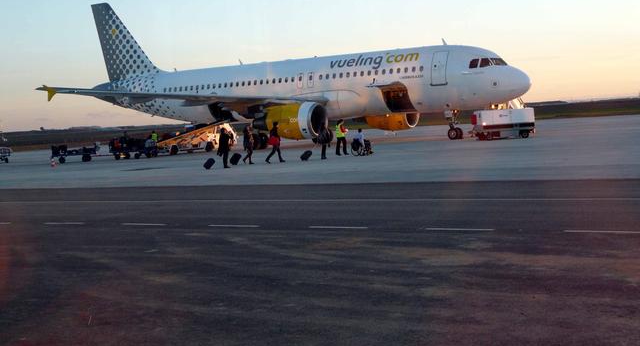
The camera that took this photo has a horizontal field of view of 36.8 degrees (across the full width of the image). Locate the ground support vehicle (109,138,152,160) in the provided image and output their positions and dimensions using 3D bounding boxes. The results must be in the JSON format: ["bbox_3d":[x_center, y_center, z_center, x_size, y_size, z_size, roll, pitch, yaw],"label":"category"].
[{"bbox_3d":[-11.680,-1.577,58.920,2.500,1.380,1.450,-4,4,-17],"label":"ground support vehicle"}]

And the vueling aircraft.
[{"bbox_3d":[-3.098,-7.742,66.771,37.570,11.760,34.100,-1,4,35],"label":"vueling aircraft"}]

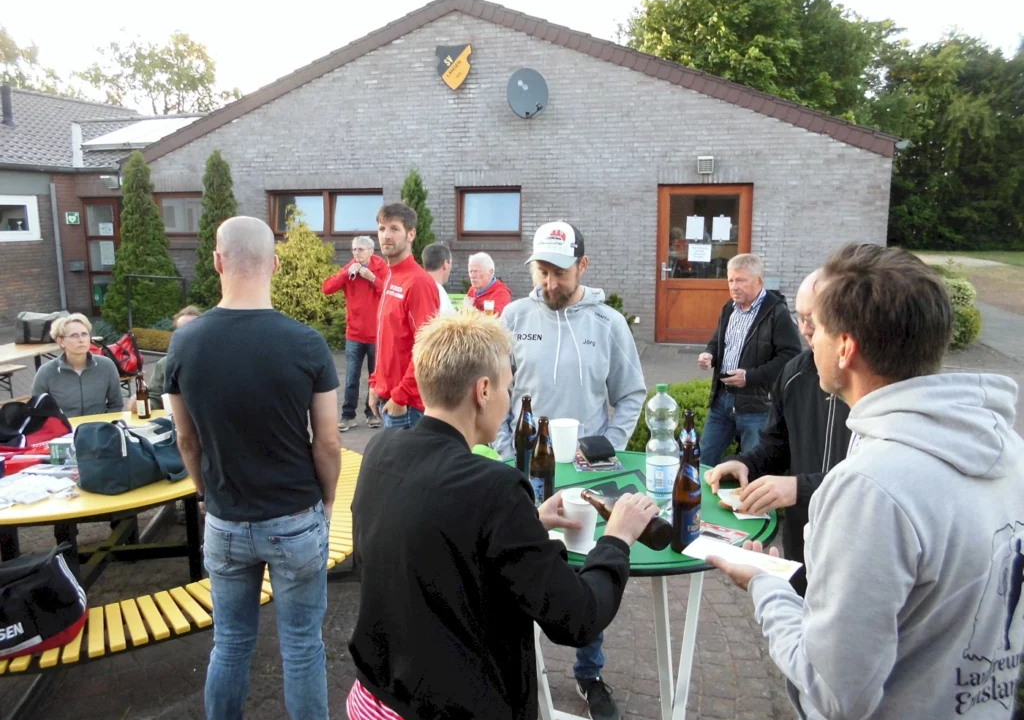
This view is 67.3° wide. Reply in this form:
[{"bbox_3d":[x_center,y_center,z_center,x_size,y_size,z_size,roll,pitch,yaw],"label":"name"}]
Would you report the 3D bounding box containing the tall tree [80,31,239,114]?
[{"bbox_3d":[-17.600,-10.694,38.712,7.600,10.800,7.600,0,10,0],"label":"tall tree"}]

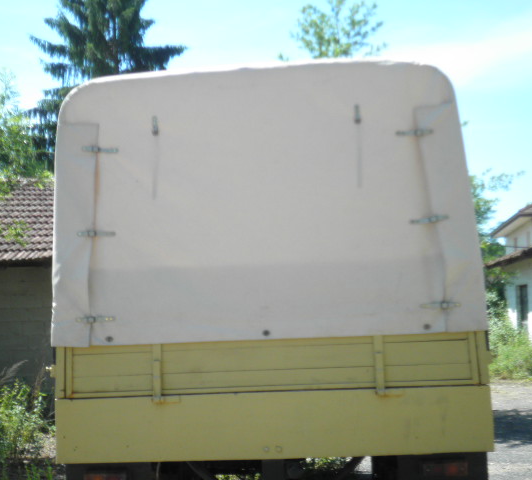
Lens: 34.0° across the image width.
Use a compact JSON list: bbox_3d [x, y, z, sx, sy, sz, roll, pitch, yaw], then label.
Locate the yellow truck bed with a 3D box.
[{"bbox_3d":[0.127,1.036,6.175,2.350,0.649,3.000,-3,-7,4],"label":"yellow truck bed"}]

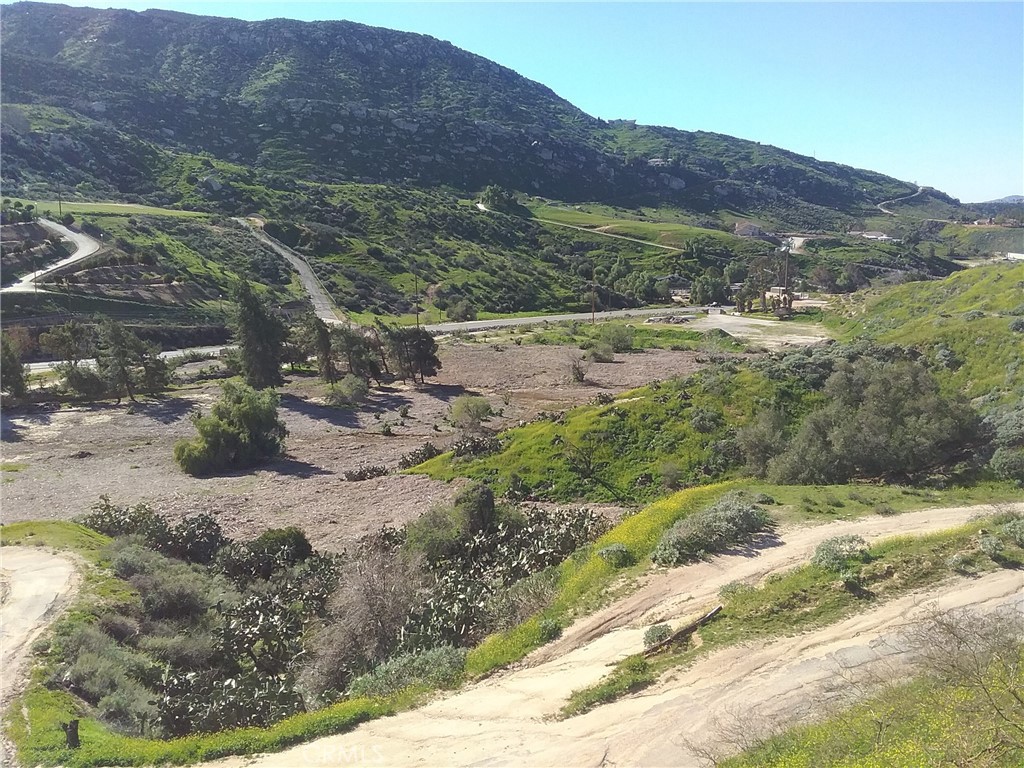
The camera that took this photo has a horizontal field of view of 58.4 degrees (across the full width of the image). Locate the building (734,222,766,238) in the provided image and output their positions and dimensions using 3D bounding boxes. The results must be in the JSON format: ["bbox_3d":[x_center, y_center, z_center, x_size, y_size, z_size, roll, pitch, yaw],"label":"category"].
[{"bbox_3d":[122.697,-79.483,473.173,15.000,7.570,12.000,2,10,14],"label":"building"}]

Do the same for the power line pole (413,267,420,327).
[{"bbox_3d":[-16.979,-14.714,164.965,0.400,12.050,0.400,-1,10,-6],"label":"power line pole"}]

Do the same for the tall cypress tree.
[{"bbox_3d":[-31.007,-5.944,111.341,6.000,13.180,6.000,-3,10,-15],"label":"tall cypress tree"}]

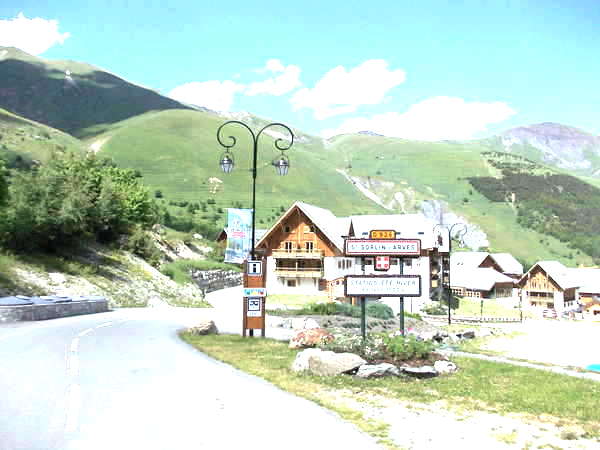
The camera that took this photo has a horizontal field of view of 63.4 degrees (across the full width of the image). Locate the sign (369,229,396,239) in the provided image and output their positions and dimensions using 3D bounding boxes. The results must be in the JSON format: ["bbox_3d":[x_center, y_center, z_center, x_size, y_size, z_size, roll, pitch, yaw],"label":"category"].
[{"bbox_3d":[1.903,0.213,11.100,0.580,0.210,0.050,0,-5,3],"label":"sign"}]

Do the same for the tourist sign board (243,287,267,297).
[{"bbox_3d":[-1.073,1.604,11.600,0.560,0.190,0.050,1,-5,0],"label":"tourist sign board"}]

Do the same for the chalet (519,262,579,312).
[{"bbox_3d":[48.074,12.115,93.704,8.200,9.500,11.500,-4,-7,40],"label":"chalet"}]

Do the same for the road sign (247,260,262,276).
[{"bbox_3d":[-1.068,1.047,11.600,0.365,0.360,0.040,1,-5,0],"label":"road sign"}]

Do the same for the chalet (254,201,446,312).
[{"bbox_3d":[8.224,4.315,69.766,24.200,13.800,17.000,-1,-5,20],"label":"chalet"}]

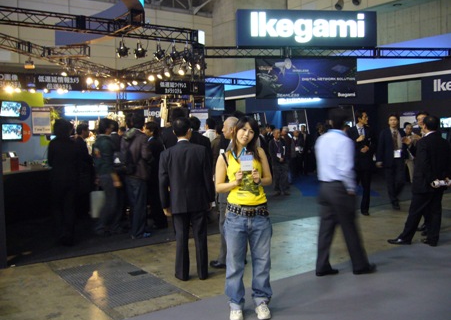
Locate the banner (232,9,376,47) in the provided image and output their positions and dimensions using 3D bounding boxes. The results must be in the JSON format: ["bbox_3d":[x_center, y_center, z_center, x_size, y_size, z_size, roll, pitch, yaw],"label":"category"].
[{"bbox_3d":[2.127,-3.432,11.900,3.620,0.930,0.350,-1,3,-7],"label":"banner"}]

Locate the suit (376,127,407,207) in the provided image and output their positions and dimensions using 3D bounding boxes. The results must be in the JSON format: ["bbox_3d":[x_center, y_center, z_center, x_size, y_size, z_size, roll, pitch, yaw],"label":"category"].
[{"bbox_3d":[3.059,0.147,8.400,0.520,1.440,0.340,-1,3,-6],"label":"suit"}]

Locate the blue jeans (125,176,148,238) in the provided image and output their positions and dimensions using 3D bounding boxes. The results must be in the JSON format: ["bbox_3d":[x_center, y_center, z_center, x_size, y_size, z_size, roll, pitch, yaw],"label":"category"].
[{"bbox_3d":[-1.246,0.648,6.420,0.320,0.870,0.270,2,4,41],"label":"blue jeans"}]

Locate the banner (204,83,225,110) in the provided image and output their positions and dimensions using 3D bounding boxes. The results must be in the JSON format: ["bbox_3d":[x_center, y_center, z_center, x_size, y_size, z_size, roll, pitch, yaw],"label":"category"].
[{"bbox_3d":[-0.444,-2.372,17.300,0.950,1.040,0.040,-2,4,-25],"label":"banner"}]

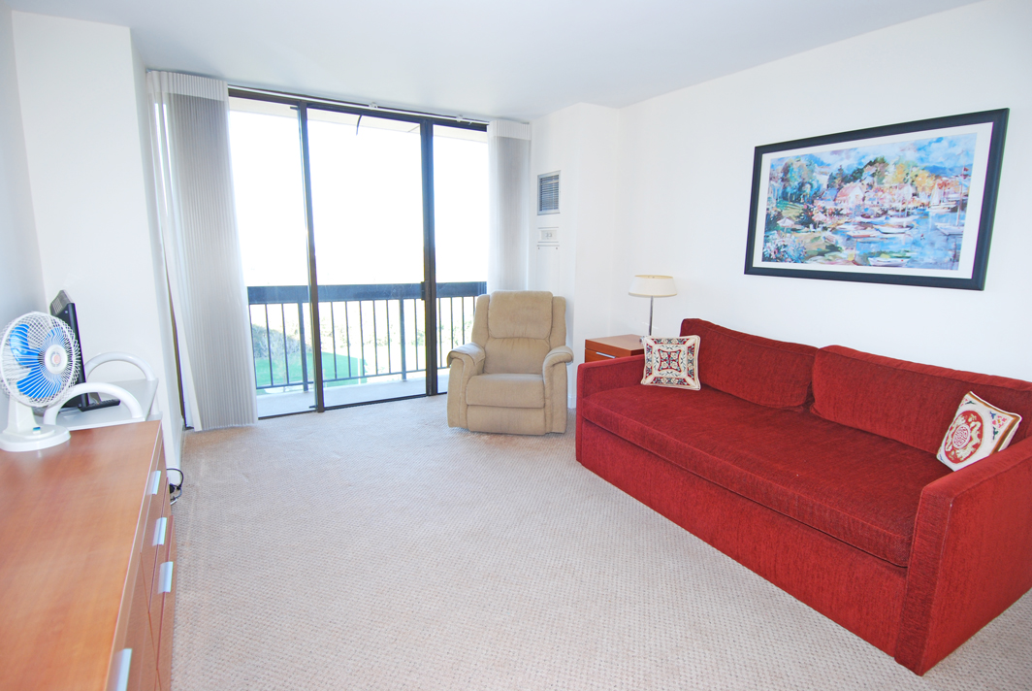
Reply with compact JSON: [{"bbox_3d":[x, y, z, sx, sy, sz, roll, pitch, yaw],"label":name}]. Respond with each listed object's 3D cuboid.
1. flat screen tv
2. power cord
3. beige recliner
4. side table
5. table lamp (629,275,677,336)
[{"bbox_3d":[-2.059,0.018,2.438,0.200,0.491,0.654,-9,15,-43],"label":"flat screen tv"},{"bbox_3d":[-1.864,0.750,2.786,0.120,0.113,0.254,-6,12,-31],"label":"power cord"},{"bbox_3d":[-0.009,0.087,4.085,0.888,0.985,0.908,2,11,6],"label":"beige recliner"},{"bbox_3d":[0.875,0.296,3.915,0.507,0.658,0.481,-6,12,-31],"label":"side table"},{"bbox_3d":[0.995,-0.266,3.800,0.340,0.487,0.340,-6,12,-31],"label":"table lamp"}]

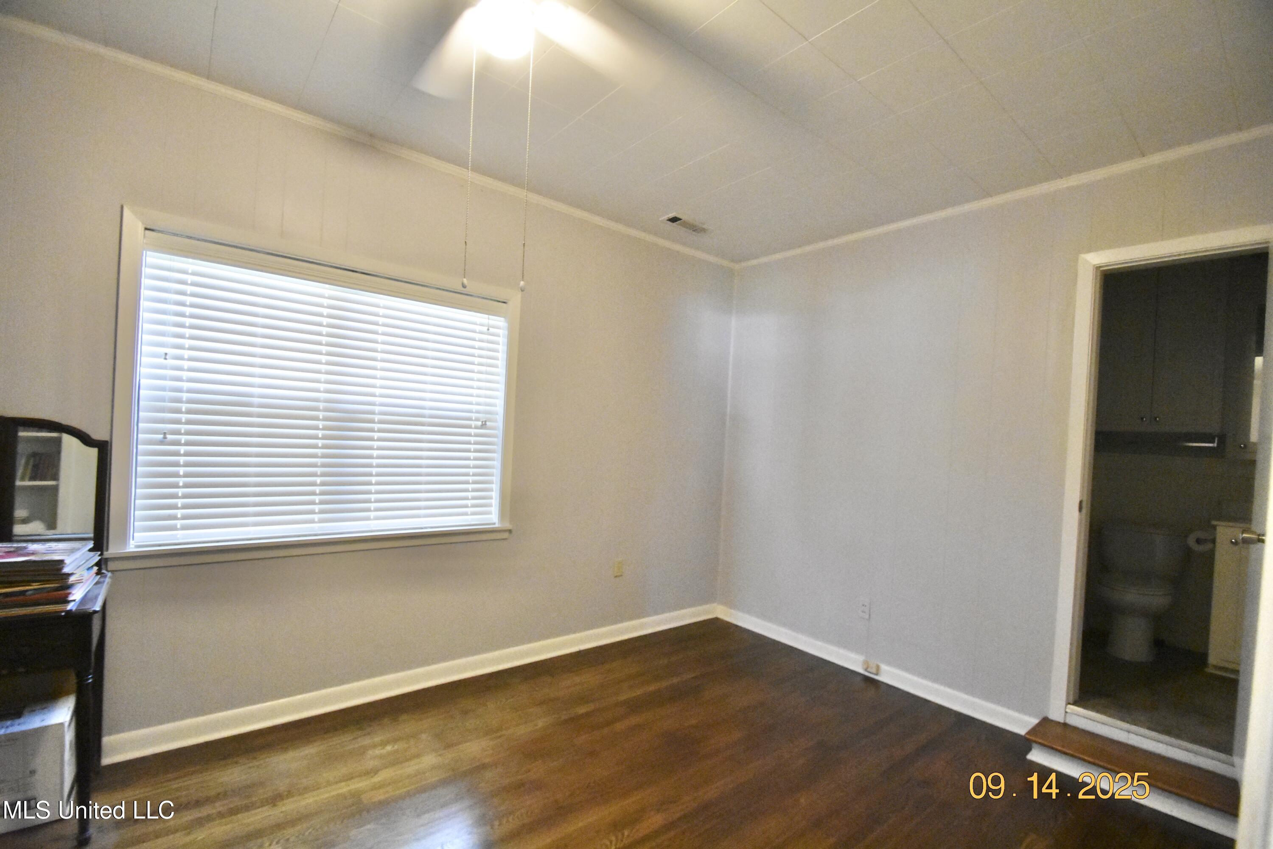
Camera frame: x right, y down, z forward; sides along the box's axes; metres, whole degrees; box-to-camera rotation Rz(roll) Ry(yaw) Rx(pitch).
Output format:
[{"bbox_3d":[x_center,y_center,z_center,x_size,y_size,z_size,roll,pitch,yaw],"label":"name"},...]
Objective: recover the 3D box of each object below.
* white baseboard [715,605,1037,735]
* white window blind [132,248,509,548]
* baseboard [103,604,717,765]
[{"bbox_3d":[1.283,1.458,3.368,0.020,0.105,2.050,3,-1,-38],"label":"white baseboard"},{"bbox_3d":[-1.374,-0.073,2.572,1.525,1.210,0.055,3,-1,-38],"label":"white window blind"},{"bbox_3d":[-0.710,1.347,3.105,3.440,0.105,0.020,3,-1,-38],"label":"baseboard"}]

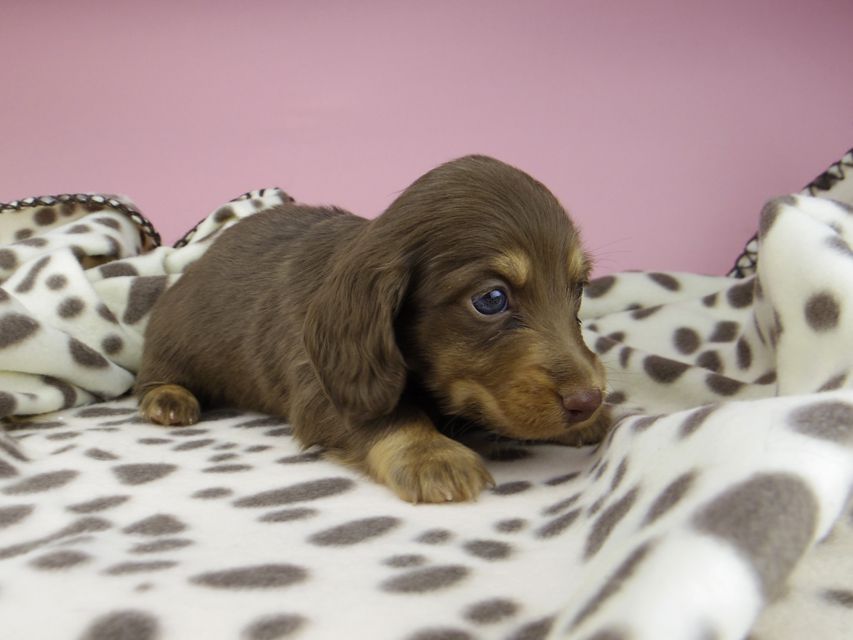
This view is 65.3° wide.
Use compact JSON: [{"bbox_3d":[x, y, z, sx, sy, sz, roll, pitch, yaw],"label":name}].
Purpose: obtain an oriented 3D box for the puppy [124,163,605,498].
[{"bbox_3d":[-0.040,-0.008,0.334,0.237,0.124,0.124,4,6,40],"label":"puppy"}]

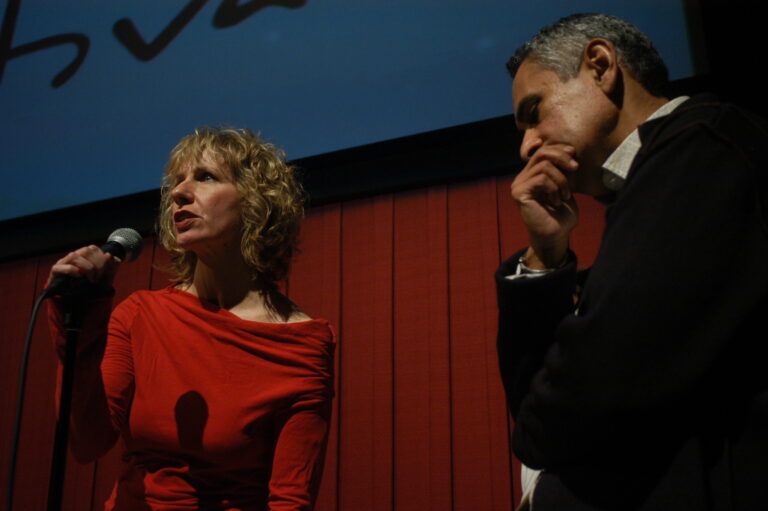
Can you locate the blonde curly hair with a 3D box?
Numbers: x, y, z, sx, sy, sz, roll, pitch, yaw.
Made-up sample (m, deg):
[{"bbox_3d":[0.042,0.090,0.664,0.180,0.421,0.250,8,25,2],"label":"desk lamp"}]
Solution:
[{"bbox_3d":[-0.259,-0.086,1.520,0.240,0.265,0.245,-12,-20,37],"label":"blonde curly hair"}]

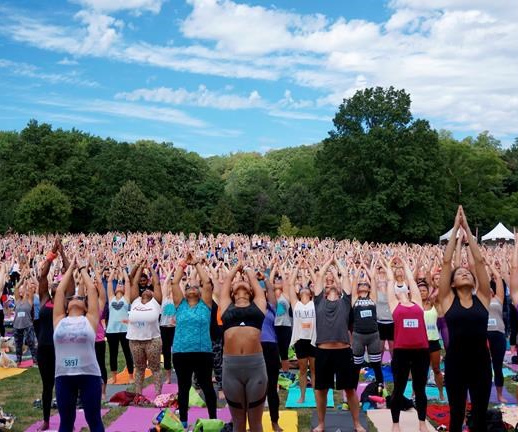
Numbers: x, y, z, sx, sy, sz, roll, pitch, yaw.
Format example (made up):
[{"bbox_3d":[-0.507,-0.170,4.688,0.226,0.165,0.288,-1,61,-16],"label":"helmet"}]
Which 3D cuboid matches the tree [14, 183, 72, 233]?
[{"bbox_3d":[-27.023,-0.815,95.000,7.300,7.000,7.000,0,-3,0],"label":"tree"}]

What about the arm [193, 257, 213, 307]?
[{"bbox_3d":[-0.619,0.718,8.300,0.210,0.530,0.200,0,-5,3],"label":"arm"}]

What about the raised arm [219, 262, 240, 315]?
[{"bbox_3d":[-0.257,0.632,6.600,0.190,0.450,0.200,0,-5,3],"label":"raised arm"}]

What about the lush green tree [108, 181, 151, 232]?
[{"bbox_3d":[-17.093,-0.990,100.000,5.400,7.800,5.400,0,-5,0],"label":"lush green tree"}]

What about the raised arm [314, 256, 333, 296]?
[{"bbox_3d":[0.690,0.647,8.100,0.180,0.500,0.200,12,-27,5],"label":"raised arm"}]

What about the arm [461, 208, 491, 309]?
[{"bbox_3d":[1.572,0.301,5.500,0.160,0.720,0.200,-13,-11,3],"label":"arm"}]

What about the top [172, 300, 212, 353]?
[{"bbox_3d":[-0.729,1.200,8.300,0.420,0.570,0.280,0,-13,0],"label":"top"}]

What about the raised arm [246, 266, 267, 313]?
[{"bbox_3d":[-0.022,0.640,6.600,0.180,0.410,0.200,0,-5,3],"label":"raised arm"}]

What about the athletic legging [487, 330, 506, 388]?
[{"bbox_3d":[3.021,1.843,9.800,0.360,0.730,0.270,0,-5,3],"label":"athletic legging"}]

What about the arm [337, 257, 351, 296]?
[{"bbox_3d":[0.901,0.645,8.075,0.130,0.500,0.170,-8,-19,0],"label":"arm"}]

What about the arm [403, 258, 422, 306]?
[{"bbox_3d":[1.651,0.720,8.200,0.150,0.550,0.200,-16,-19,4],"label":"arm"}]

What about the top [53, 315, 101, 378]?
[{"bbox_3d":[-1.530,1.094,6.350,0.370,0.520,0.260,0,-15,0],"label":"top"}]

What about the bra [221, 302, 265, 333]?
[{"bbox_3d":[-0.123,0.757,5.650,0.330,0.240,0.240,0,-20,0],"label":"bra"}]

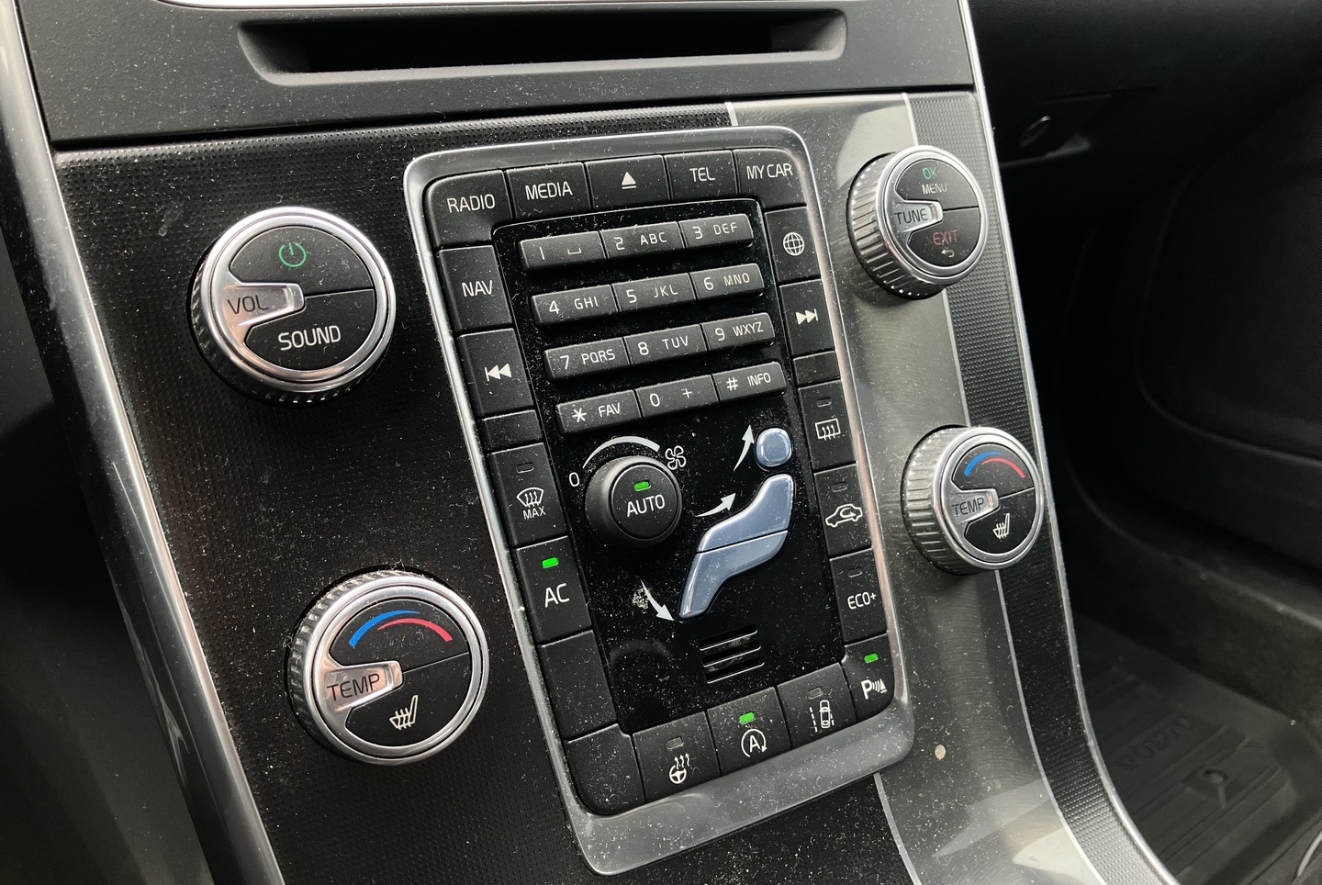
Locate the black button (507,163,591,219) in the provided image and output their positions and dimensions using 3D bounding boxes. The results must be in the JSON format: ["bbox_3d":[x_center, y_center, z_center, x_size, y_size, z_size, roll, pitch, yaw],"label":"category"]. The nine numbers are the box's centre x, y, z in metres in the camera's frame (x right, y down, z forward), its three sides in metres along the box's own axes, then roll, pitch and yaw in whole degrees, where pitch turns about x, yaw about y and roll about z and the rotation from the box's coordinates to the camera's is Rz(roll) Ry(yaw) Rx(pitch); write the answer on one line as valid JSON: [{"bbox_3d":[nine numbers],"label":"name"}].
[{"bbox_3d":[-0.029,-0.062,0.265,0.020,0.012,0.005,-12,0,-25],"label":"black button"}]

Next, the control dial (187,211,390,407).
[{"bbox_3d":[-0.078,-0.030,0.231,0.041,0.041,0.012,-12,0,-25],"label":"control dial"}]

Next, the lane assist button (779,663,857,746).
[{"bbox_3d":[0.040,0.069,0.283,0.020,0.017,0.005,-12,0,-25],"label":"lane assist button"}]

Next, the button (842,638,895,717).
[{"bbox_3d":[0.056,0.064,0.291,0.015,0.020,0.005,-12,0,-25],"label":"button"}]

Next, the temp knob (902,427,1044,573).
[{"bbox_3d":[0.089,0.017,0.304,0.041,0.041,0.012,-12,0,-25],"label":"temp knob"}]

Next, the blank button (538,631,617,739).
[{"bbox_3d":[-0.020,0.058,0.257,0.014,0.023,0.005,-12,0,-25],"label":"blank button"}]

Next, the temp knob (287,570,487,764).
[{"bbox_3d":[-0.058,0.049,0.233,0.041,0.041,0.012,-12,0,-25],"label":"temp knob"}]

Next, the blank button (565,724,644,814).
[{"bbox_3d":[-0.014,0.080,0.257,0.015,0.020,0.005,-12,0,-25],"label":"blank button"}]

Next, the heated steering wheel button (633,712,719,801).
[{"bbox_3d":[0.003,0.077,0.265,0.020,0.017,0.005,-12,0,-25],"label":"heated steering wheel button"}]

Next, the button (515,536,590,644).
[{"bbox_3d":[-0.026,0.036,0.256,0.014,0.022,0.005,-12,0,-25],"label":"button"}]

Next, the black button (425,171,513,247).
[{"bbox_3d":[-0.046,-0.055,0.256,0.020,0.017,0.005,-12,0,-25],"label":"black button"}]

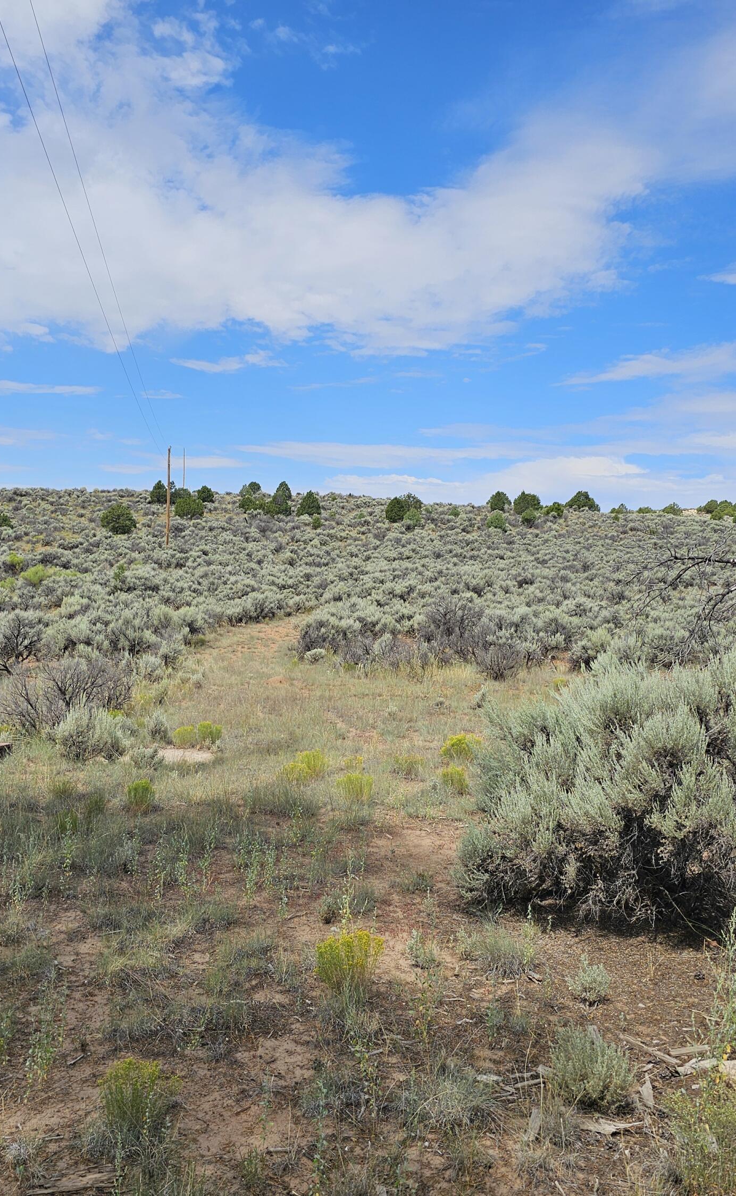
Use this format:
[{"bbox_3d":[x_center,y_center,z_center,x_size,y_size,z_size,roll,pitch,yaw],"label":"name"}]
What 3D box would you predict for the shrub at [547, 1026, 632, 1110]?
[{"bbox_3d":[0.712,1.478,3.394,0.266,0.215,0.239,1,1,12],"label":"shrub"}]

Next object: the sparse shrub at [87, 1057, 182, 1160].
[{"bbox_3d":[-0.667,1.443,3.049,0.270,0.246,0.243,1,1,-12],"label":"sparse shrub"}]

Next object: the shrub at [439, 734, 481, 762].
[{"bbox_3d":[0.908,1.463,10.366,0.370,0.270,0.330,1,1,0],"label":"shrub"}]

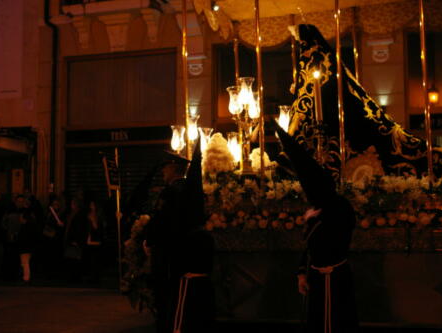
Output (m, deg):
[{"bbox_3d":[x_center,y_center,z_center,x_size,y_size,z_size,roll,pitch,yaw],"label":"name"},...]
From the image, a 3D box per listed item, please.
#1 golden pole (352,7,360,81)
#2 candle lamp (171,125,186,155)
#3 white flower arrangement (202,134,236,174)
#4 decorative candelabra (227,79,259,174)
[{"bbox_3d":[1.922,-0.989,8.883,0.050,2.540,0.050,-3,-5,17],"label":"golden pole"},{"bbox_3d":[-0.517,-0.328,7.769,0.165,0.350,0.165,-2,-5,0],"label":"candle lamp"},{"bbox_3d":[-0.028,-0.129,7.188,0.380,0.500,0.380,-2,-5,0],"label":"white flower arrangement"},{"bbox_3d":[0.269,-0.501,7.809,0.420,1.200,0.420,-3,-5,17],"label":"decorative candelabra"}]

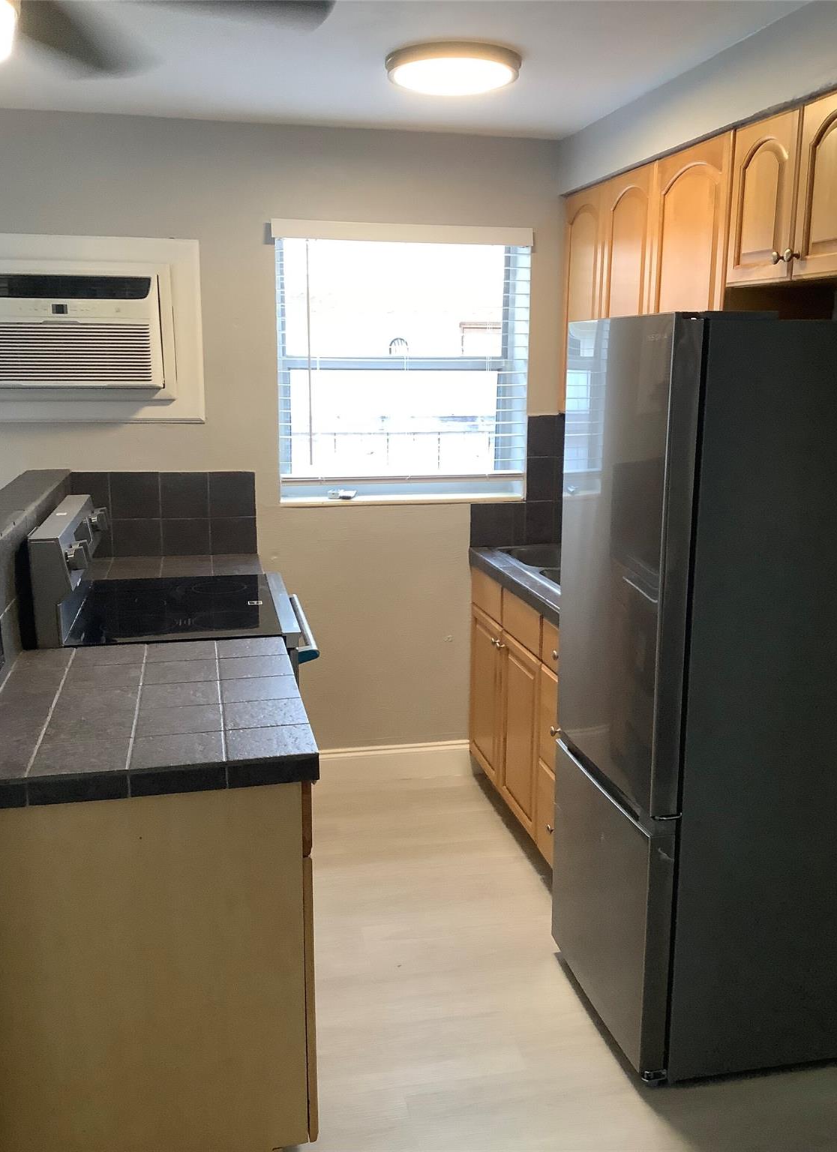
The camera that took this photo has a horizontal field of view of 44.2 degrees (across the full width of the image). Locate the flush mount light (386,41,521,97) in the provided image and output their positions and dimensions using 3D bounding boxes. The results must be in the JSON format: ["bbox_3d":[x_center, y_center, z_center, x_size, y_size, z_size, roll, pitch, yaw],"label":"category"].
[{"bbox_3d":[0.091,-1.309,2.672,0.352,0.046,0.352,0,12,0],"label":"flush mount light"}]

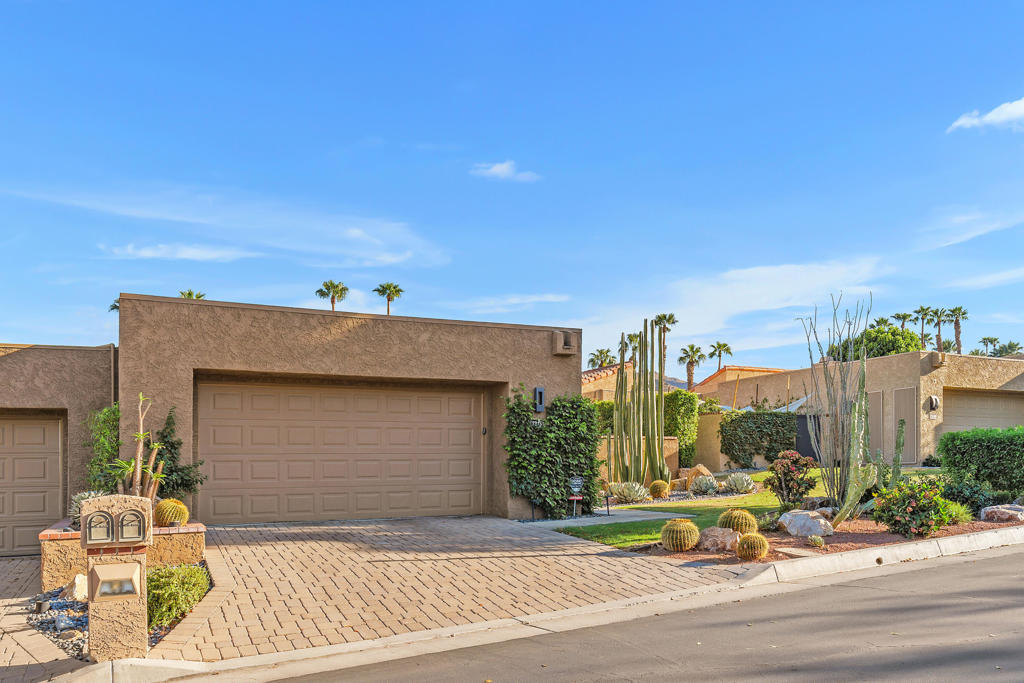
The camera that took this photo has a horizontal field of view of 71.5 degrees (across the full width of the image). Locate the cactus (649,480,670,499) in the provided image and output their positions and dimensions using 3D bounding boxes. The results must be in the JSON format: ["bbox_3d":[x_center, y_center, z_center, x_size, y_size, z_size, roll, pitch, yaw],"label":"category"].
[{"bbox_3d":[3.256,3.261,15.700,0.450,0.390,0.450,0,-4,0],"label":"cactus"}]

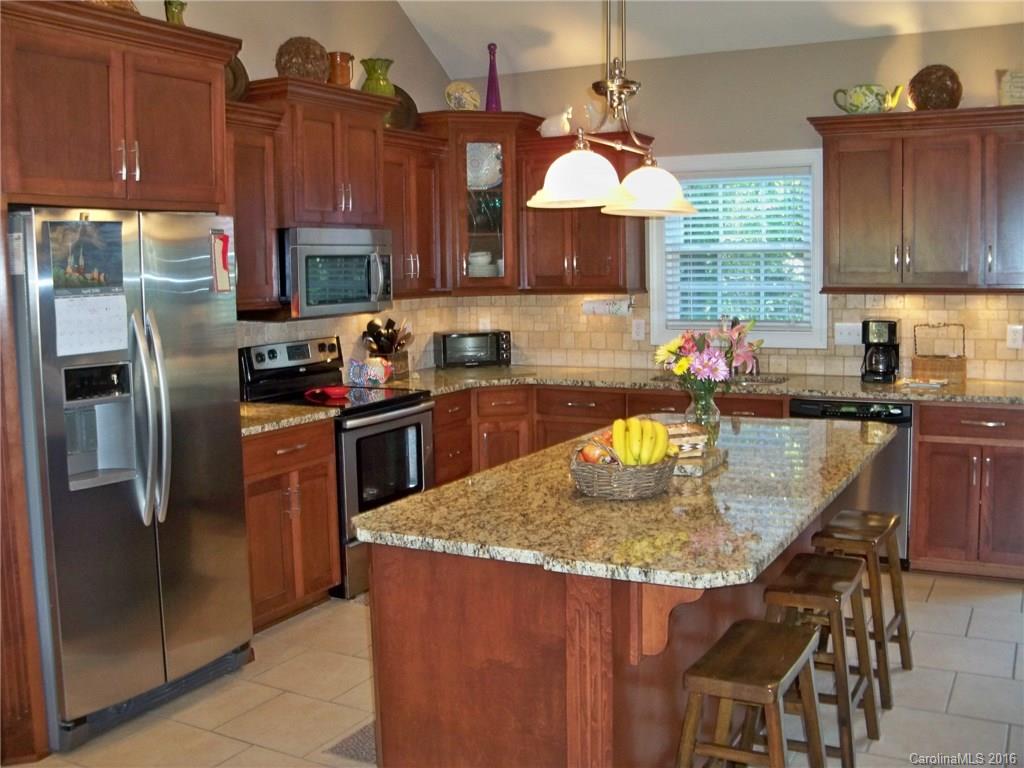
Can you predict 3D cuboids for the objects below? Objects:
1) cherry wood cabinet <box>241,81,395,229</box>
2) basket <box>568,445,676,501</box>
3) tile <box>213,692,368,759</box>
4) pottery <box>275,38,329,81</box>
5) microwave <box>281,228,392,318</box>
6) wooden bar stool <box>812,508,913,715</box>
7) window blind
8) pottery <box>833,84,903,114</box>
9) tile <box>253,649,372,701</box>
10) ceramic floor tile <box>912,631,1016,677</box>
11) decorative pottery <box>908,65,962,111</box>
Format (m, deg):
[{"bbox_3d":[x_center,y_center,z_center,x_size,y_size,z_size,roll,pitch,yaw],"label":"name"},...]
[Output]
[{"bbox_3d":[-1.008,-1.111,5.196,0.456,0.660,0.834,3,7,28],"label":"cherry wood cabinet"},{"bbox_3d":[0.322,0.248,2.980,0.310,0.112,0.290,0,6,6],"label":"basket"},{"bbox_3d":[-0.747,1.171,3.567,0.395,0.010,0.395,3,7,28],"label":"tile"},{"bbox_3d":[-1.017,-1.551,5.002,0.250,0.245,0.250,-1,7,0],"label":"pottery"},{"bbox_3d":[-0.996,-0.567,5.258,0.430,0.416,0.760,3,7,28],"label":"microwave"},{"bbox_3d":[1.264,0.802,3.830,0.330,0.610,0.440,3,8,29],"label":"wooden bar stool"},{"bbox_3d":[1.314,-0.773,6.064,0.870,0.918,0.060,3,7,28],"label":"window blind"},{"bbox_3d":[1.839,-1.463,5.365,0.345,0.170,0.190,3,7,28],"label":"pottery"},{"bbox_3d":[-0.742,1.119,3.992,0.398,0.010,0.367,3,8,29],"label":"tile"},{"bbox_3d":[1.776,1.075,4.096,0.390,0.010,0.410,3,8,29],"label":"ceramic floor tile"},{"bbox_3d":[2.153,-1.487,5.265,0.265,0.260,0.265,3,8,29],"label":"decorative pottery"}]

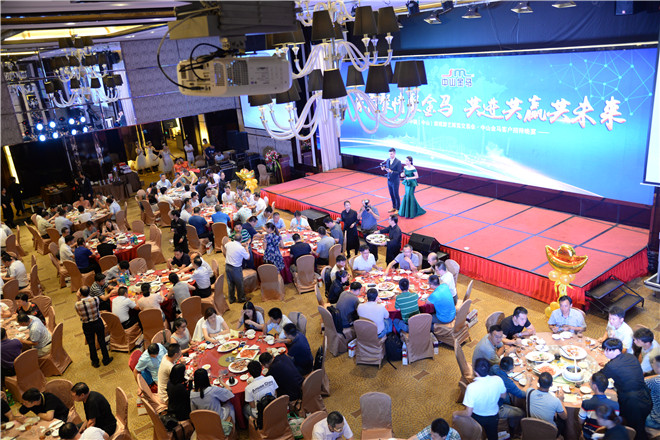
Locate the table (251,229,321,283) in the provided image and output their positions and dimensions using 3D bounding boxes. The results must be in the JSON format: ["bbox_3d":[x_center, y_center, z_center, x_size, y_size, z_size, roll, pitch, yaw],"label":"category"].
[{"bbox_3d":[-1.093,0.959,13.683,1.900,0.770,1.900,-5,18,0],"label":"table"}]

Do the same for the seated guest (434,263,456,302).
[{"bbox_3d":[2.238,1.445,10.441,0.820,1.260,0.520,-3,19,6],"label":"seated guest"}]

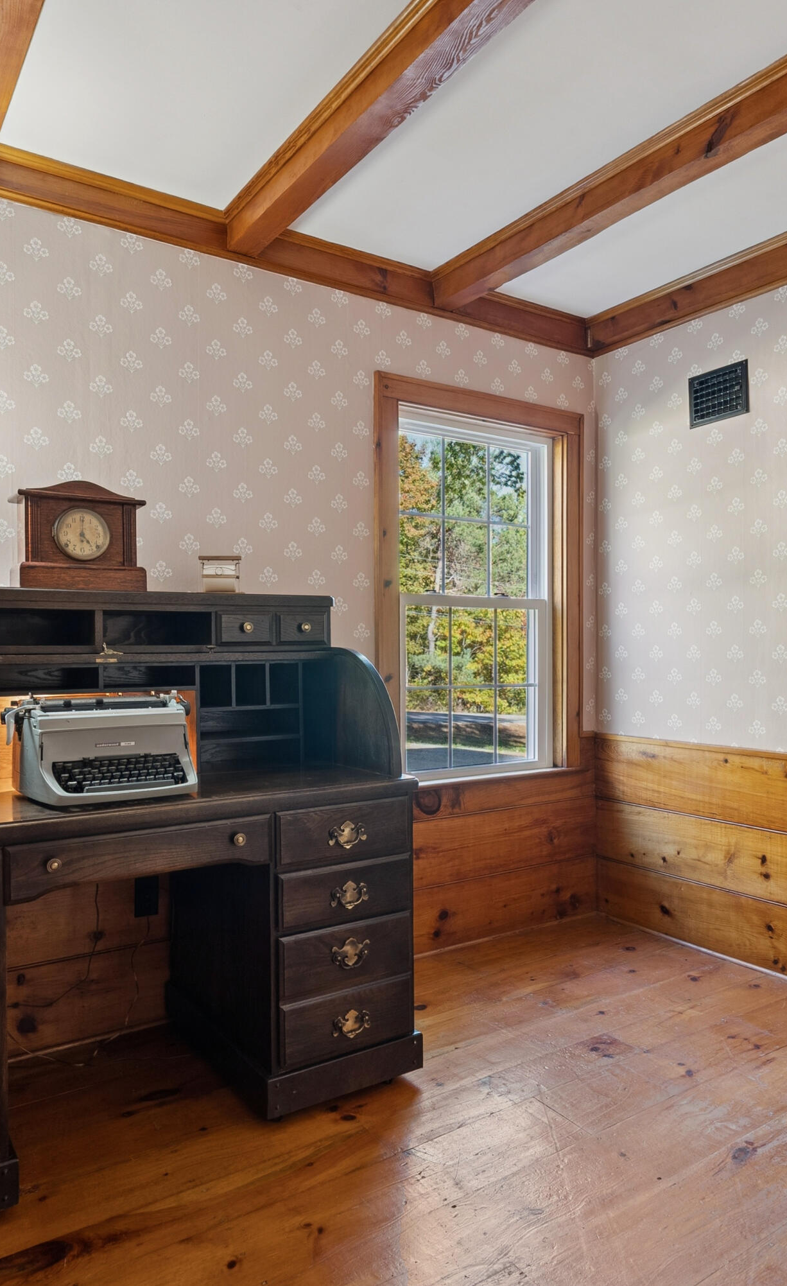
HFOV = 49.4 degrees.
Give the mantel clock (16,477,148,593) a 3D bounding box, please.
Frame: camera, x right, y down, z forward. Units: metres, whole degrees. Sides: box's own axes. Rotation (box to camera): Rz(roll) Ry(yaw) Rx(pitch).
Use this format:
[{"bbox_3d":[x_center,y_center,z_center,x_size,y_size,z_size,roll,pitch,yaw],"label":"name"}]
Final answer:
[{"bbox_3d":[-0.825,-0.270,2.246,0.314,0.284,0.139,0,0,-34],"label":"mantel clock"}]

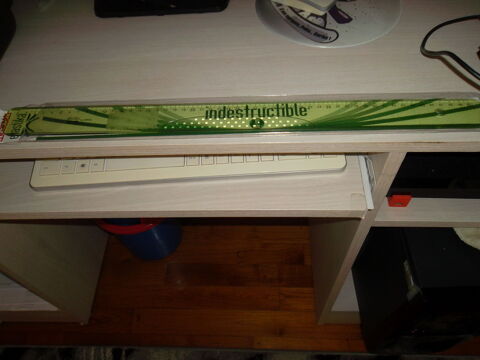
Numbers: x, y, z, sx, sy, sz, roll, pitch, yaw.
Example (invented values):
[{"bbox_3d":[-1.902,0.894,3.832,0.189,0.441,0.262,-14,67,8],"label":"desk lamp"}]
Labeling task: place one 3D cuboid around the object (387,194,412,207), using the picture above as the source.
[{"bbox_3d":[0.223,0.027,0.524,0.023,0.021,0.012,-1,54,3],"label":"object"}]

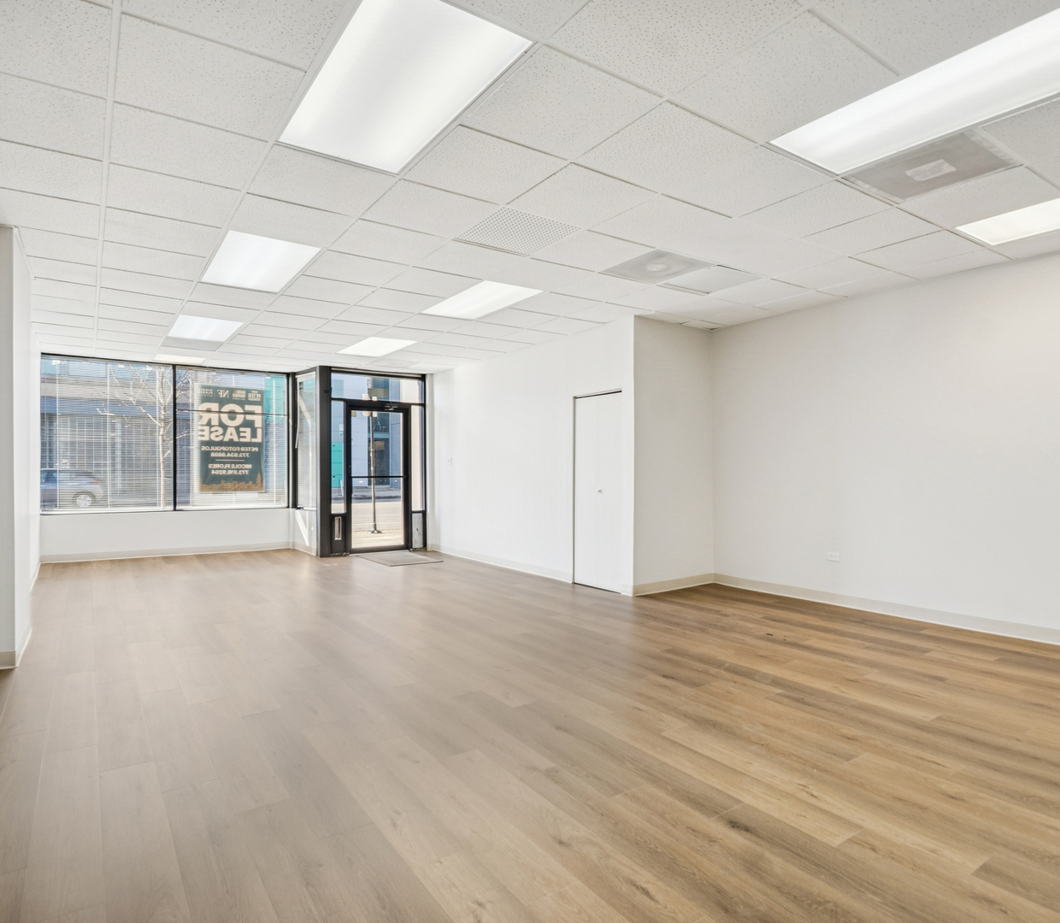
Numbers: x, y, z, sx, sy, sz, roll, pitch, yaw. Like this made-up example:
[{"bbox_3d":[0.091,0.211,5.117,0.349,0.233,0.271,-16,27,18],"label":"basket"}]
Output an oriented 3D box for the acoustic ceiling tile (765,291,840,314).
[{"bbox_3d":[2.429,-1.455,5.286,0.408,0.020,0.600,-1,1,-35],"label":"acoustic ceiling tile"}]

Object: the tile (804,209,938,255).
[{"bbox_3d":[2.138,-1.445,3.650,0.600,0.020,0.600,-1,1,-35],"label":"tile"}]

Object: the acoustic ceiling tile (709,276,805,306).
[{"bbox_3d":[1.987,-1.456,4.990,0.600,0.020,0.600,0,-1,-34],"label":"acoustic ceiling tile"}]

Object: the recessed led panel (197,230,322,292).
[{"bbox_3d":[-2.043,-1.479,4.311,0.606,0.060,1.189,0,-2,-35],"label":"recessed led panel"}]

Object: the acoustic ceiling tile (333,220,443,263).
[{"bbox_3d":[-0.965,-1.488,3.918,0.600,0.025,0.600,0,-1,-35],"label":"acoustic ceiling tile"}]

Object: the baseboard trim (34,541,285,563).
[{"bbox_3d":[-4.780,1.220,7.790,2.850,0.100,0.020,0,-1,-22],"label":"baseboard trim"}]

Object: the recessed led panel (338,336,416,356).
[{"bbox_3d":[-1.870,-1.403,7.017,0.590,0.050,1.190,0,-1,-34],"label":"recessed led panel"}]

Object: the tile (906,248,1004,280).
[{"bbox_3d":[3.205,-1.504,4.421,0.424,0.022,0.595,0,-2,-35],"label":"tile"}]

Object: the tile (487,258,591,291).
[{"bbox_3d":[0.078,-1.434,4.452,0.600,0.020,0.600,-1,1,-35],"label":"tile"}]

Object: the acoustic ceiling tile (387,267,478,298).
[{"bbox_3d":[-0.821,-1.482,4.779,0.600,0.022,0.600,0,-1,-34],"label":"acoustic ceiling tile"}]

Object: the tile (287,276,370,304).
[{"bbox_3d":[-1.656,-1.418,4.749,0.600,0.020,0.600,-1,1,-35],"label":"tile"}]

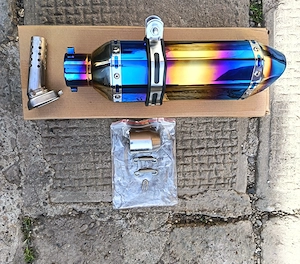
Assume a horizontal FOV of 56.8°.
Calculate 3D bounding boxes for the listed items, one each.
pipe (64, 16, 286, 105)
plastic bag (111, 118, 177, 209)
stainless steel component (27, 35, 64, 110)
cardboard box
[{"bbox_3d":[0.046,-0.118,0.469,0.372,0.102,0.144,-1,93,-5],"label":"pipe"},{"bbox_3d":[-0.009,0.072,0.609,0.144,0.042,0.197,-1,93,-5],"label":"plastic bag"},{"bbox_3d":[-0.176,-0.099,0.474,0.057,0.055,0.125,5,92,-5],"label":"stainless steel component"},{"bbox_3d":[-0.005,-0.112,0.569,0.462,0.105,0.167,-1,93,-5],"label":"cardboard box"}]

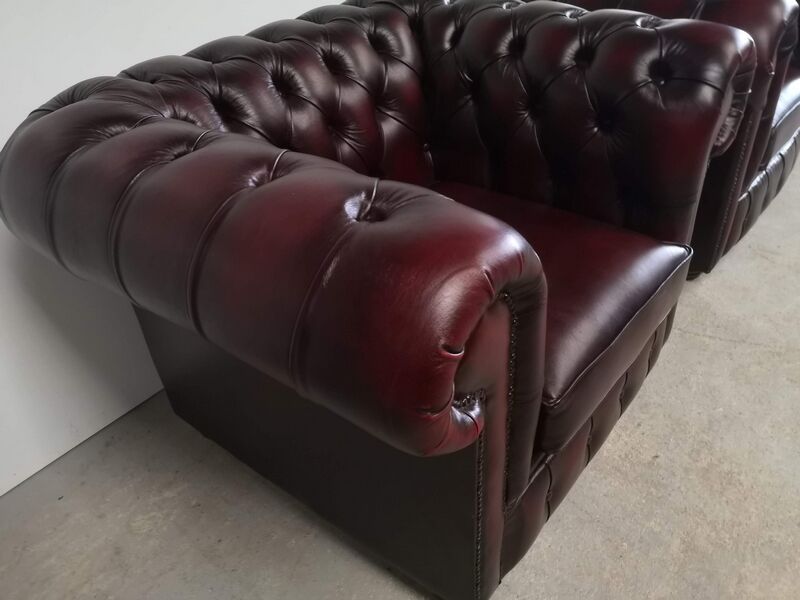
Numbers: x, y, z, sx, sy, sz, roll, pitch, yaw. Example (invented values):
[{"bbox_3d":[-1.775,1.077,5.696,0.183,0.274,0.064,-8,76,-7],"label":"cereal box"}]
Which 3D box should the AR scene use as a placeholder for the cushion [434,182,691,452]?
[{"bbox_3d":[0.169,-0.027,1.235,0.589,0.150,0.555,22,42,34],"label":"cushion"}]

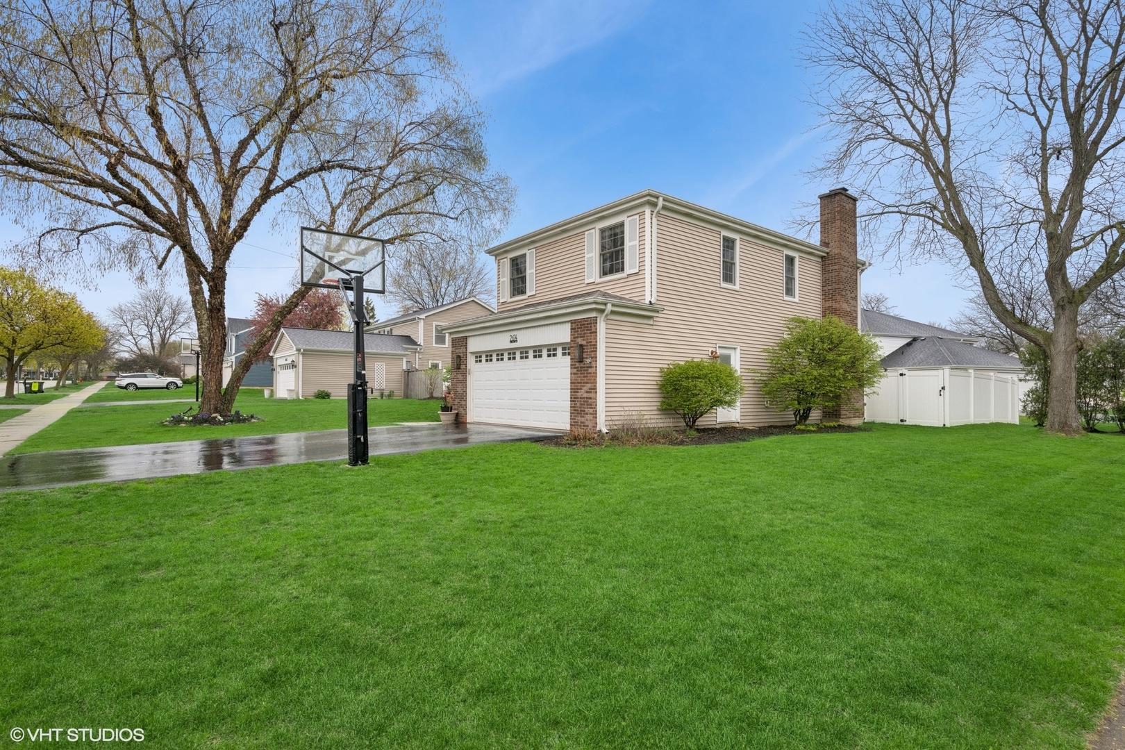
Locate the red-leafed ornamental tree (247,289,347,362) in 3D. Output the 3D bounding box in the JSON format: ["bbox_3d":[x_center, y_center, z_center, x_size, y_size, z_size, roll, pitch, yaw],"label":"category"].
[{"bbox_3d":[-21.090,-2.619,42.000,7.700,8.520,7.700,1,-1,0],"label":"red-leafed ornamental tree"}]

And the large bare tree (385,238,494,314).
[{"bbox_3d":[-11.375,-5.454,50.000,10.800,14.910,10.800,1,-1,0],"label":"large bare tree"}]

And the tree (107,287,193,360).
[{"bbox_3d":[-55.930,-4.953,72.000,11.700,13.920,11.700,1,-1,0],"label":"tree"}]

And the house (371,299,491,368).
[{"bbox_3d":[-9.674,-1.600,39.286,7.600,6.600,12.400,1,-1,-38],"label":"house"}]

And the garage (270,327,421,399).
[{"bbox_3d":[-14.920,-0.800,35.580,7.200,4.650,7.500,1,-1,-38],"label":"garage"}]

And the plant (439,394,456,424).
[{"bbox_3d":[-3.433,1.013,15.900,0.540,0.920,0.540,1,-1,0],"label":"plant"}]

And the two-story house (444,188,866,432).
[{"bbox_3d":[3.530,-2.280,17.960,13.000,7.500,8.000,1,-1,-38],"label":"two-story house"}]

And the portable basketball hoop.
[{"bbox_3d":[-3.710,-0.490,9.110,1.370,3.900,1.600,1,-1,-38],"label":"portable basketball hoop"}]

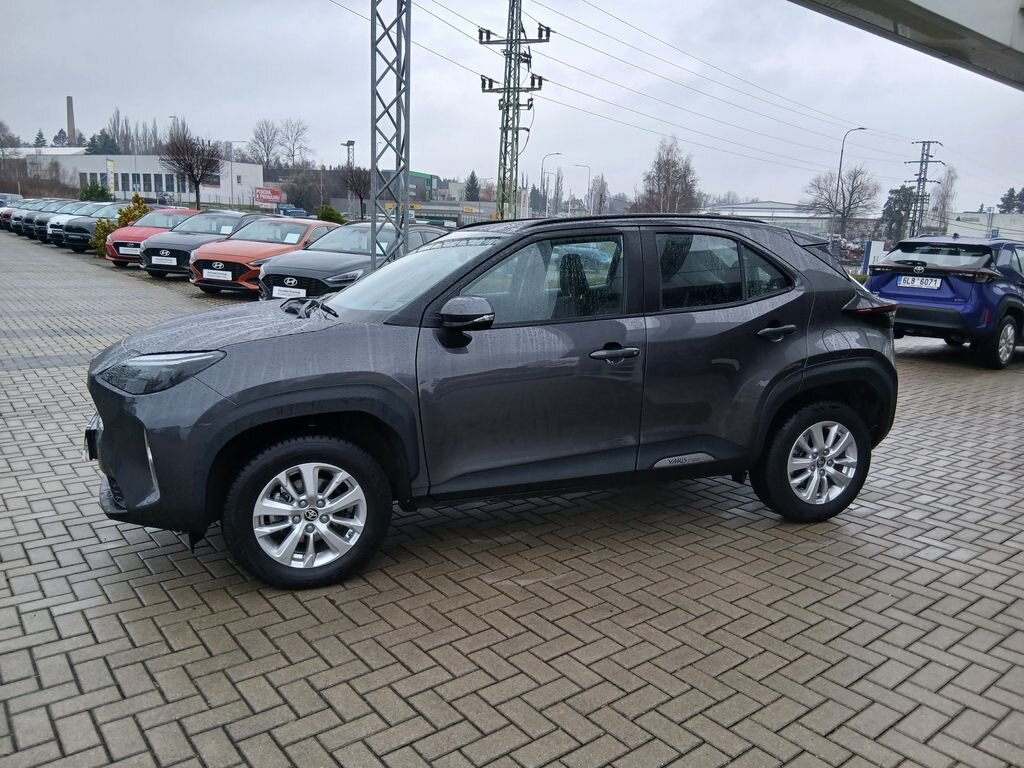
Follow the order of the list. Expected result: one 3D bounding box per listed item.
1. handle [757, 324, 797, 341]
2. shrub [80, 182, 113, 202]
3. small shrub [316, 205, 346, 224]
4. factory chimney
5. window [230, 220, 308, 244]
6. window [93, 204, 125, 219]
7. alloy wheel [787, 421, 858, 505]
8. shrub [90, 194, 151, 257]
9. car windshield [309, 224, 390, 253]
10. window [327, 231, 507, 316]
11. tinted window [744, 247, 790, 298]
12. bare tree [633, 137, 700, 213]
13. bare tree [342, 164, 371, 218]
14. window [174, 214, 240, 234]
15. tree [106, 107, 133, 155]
[{"bbox_3d":[1.287,-0.251,3.743,0.215,0.055,0.055,-3,11,-21],"label":"handle"},{"bbox_3d":[-18.638,-8.097,34.500,1.600,2.000,1.500,2,11,0],"label":"shrub"},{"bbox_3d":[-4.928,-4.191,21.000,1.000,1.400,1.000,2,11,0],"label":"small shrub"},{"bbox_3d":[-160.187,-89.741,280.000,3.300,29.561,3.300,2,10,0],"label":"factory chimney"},{"bbox_3d":[-4.591,-2.856,14.500,1.380,0.450,0.700,4,11,8],"label":"window"},{"bbox_3d":[-12.476,-5.403,24.200,1.380,0.100,0.870,4,42,10],"label":"window"},{"bbox_3d":[1.574,0.394,3.997,0.440,0.440,0.180,-3,11,-21],"label":"alloy wheel"},{"bbox_3d":[-11.199,-4.534,22.000,1.700,1.800,1.600,2,11,0],"label":"shrub"},{"bbox_3d":[-2.721,-2.405,12.800,1.380,0.450,0.700,4,11,8],"label":"car windshield"},{"bbox_3d":[-0.543,-0.572,3.890,0.817,0.086,1.340,-31,19,-12],"label":"window"},{"bbox_3d":[1.252,-0.557,3.813,0.295,0.282,0.040,-3,-11,-20],"label":"tinted window"},{"bbox_3d":[17.678,-23.055,88.000,7.800,11.000,7.600,2,11,0],"label":"bare tree"},{"bbox_3d":[-12.804,-16.142,65.000,3.200,4.770,3.200,2,10,0],"label":"bare tree"},{"bbox_3d":[-6.965,-3.631,17.564,1.380,0.100,0.870,4,42,11],"label":"window"},{"bbox_3d":[-96.964,-58.919,190.000,6.200,18.102,6.200,2,10,0],"label":"tree"}]

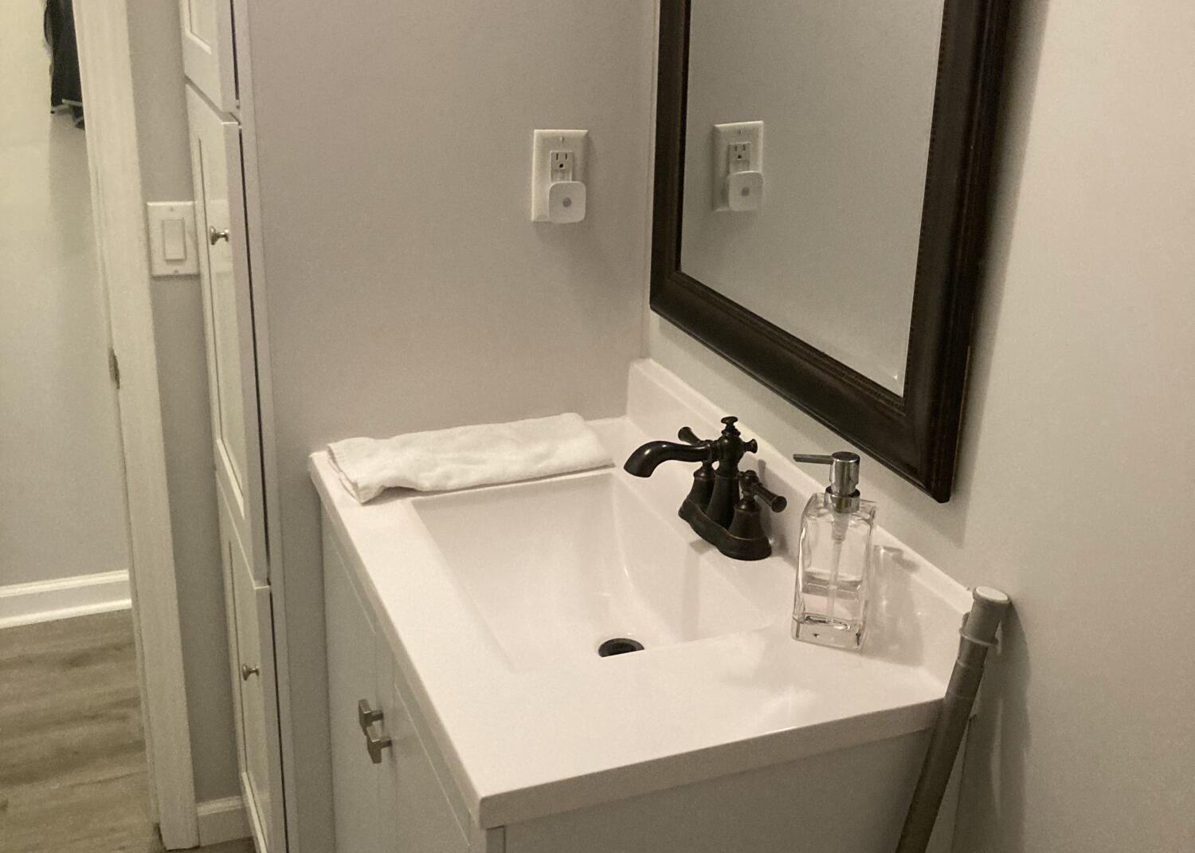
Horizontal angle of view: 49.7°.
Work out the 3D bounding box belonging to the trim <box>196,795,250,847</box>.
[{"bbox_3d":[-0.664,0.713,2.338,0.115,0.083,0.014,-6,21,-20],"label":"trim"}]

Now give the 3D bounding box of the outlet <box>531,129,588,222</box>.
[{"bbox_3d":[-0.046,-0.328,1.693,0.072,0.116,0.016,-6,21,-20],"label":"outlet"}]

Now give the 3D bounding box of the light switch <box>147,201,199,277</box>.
[{"bbox_3d":[-0.651,-0.286,1.981,0.070,0.115,0.013,-6,21,-20],"label":"light switch"}]

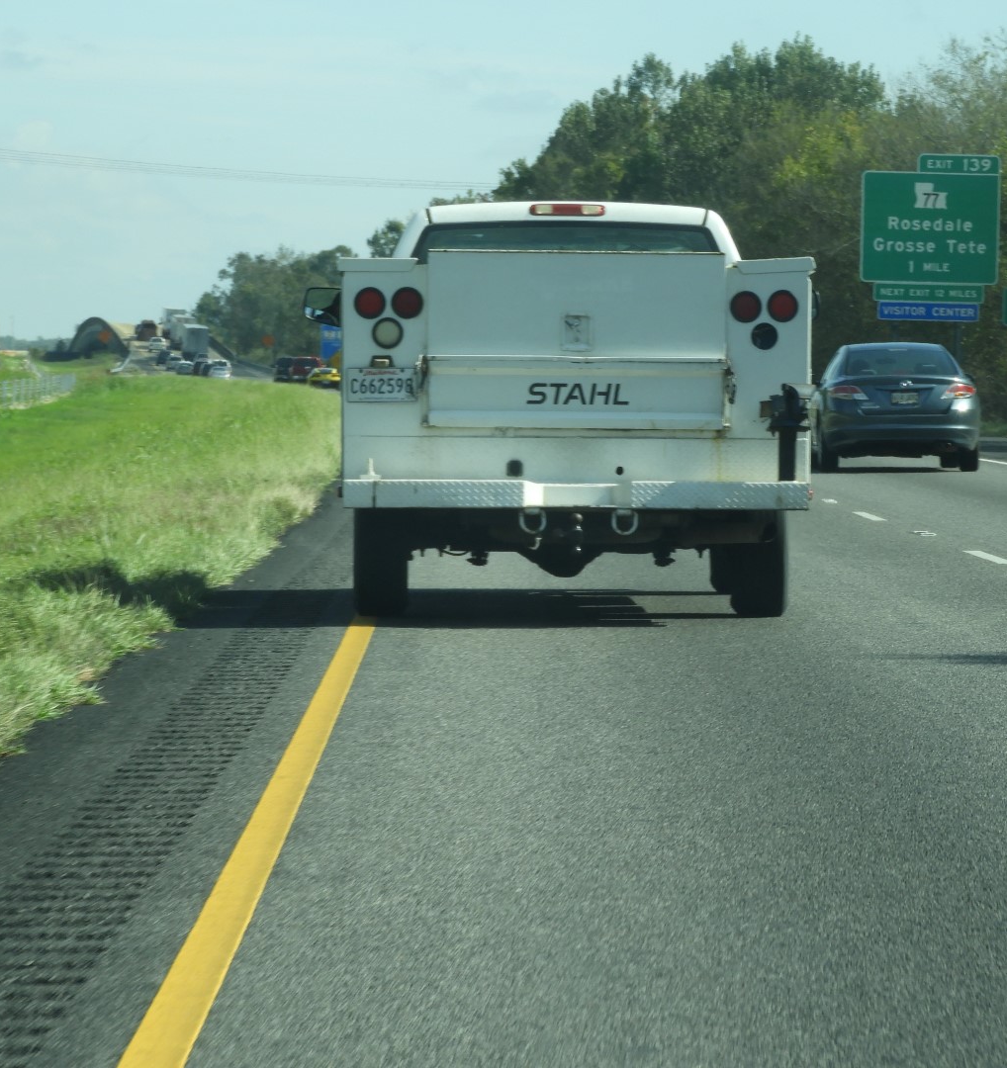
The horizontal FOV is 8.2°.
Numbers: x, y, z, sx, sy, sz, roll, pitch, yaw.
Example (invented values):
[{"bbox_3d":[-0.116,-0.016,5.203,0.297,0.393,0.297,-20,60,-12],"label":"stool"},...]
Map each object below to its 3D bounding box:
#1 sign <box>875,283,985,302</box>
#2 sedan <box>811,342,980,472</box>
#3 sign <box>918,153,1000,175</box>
[{"bbox_3d":[14.231,-8.059,234.000,3.680,0.610,0.060,2,1,2],"label":"sign"},{"bbox_3d":[4.560,-1.470,81.700,1.860,1.470,4.900,0,1,0],"label":"sedan"},{"bbox_3d":[15.244,-12.370,234.000,2.740,0.630,0.060,2,1,2],"label":"sign"}]

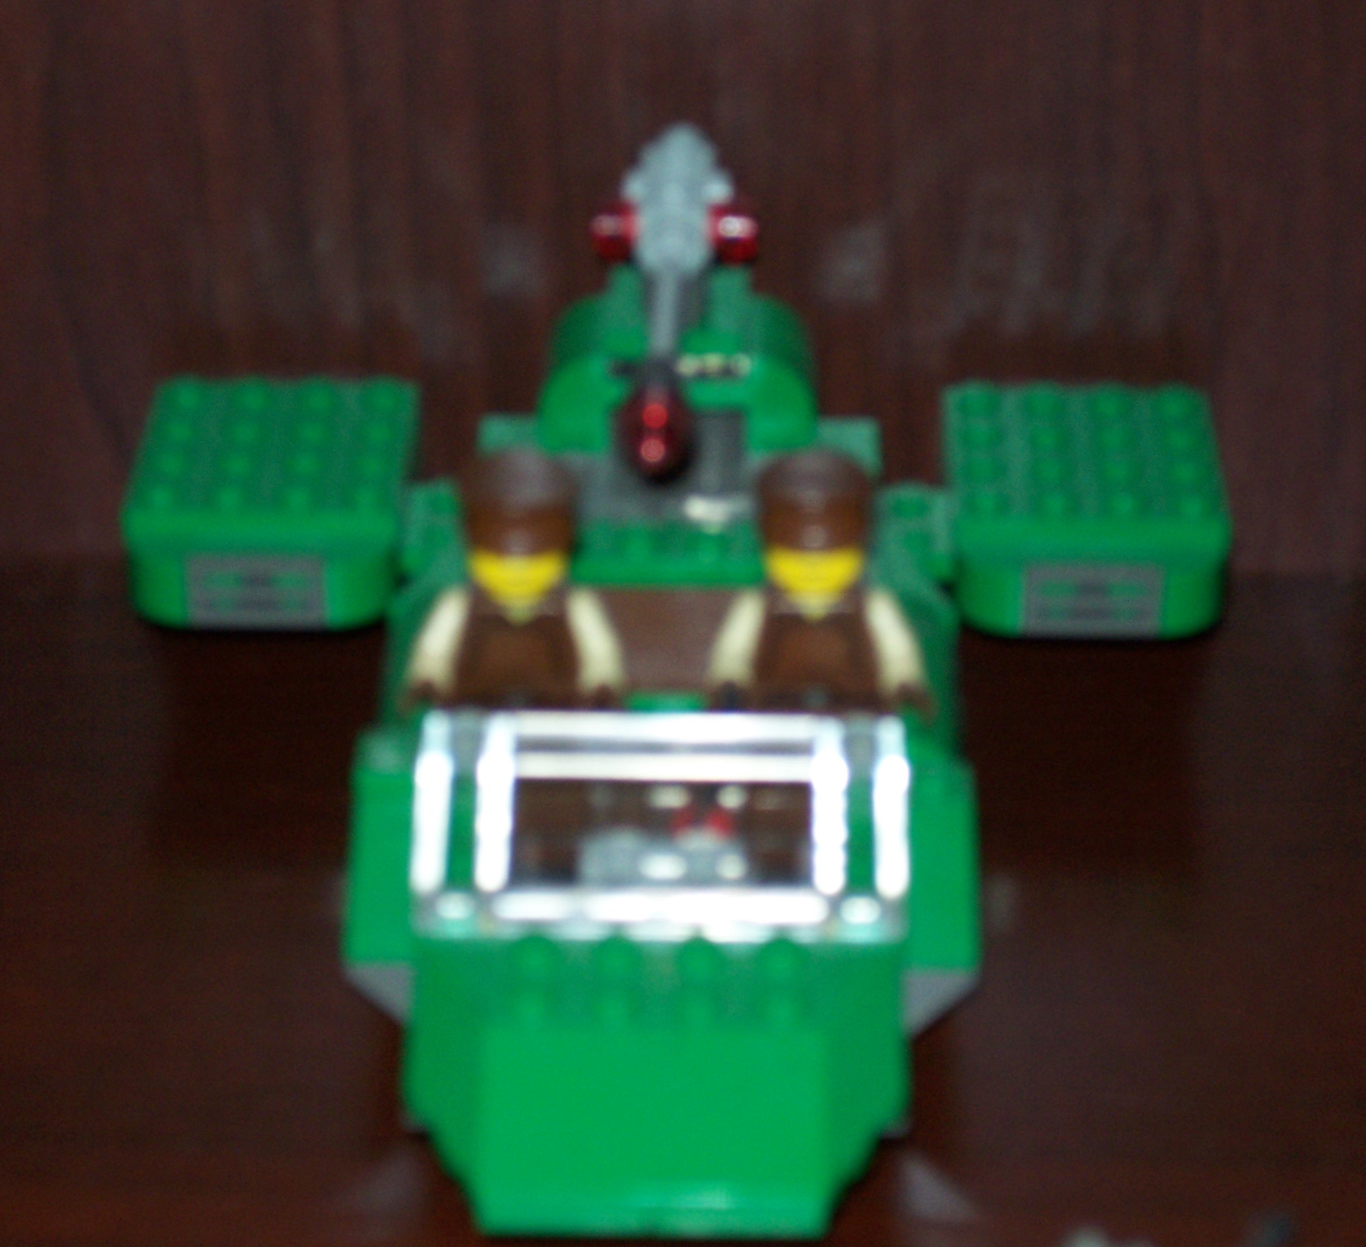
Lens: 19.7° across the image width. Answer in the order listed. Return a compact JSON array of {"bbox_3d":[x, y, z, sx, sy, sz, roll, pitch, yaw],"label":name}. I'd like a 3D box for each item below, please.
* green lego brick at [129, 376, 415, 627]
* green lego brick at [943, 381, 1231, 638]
[{"bbox_3d":[-0.049,-0.015,0.474,0.032,0.017,0.032,0,32,1],"label":"green lego brick"},{"bbox_3d":[0.047,-0.014,0.472,0.032,0.017,0.032,0,32,1],"label":"green lego brick"}]

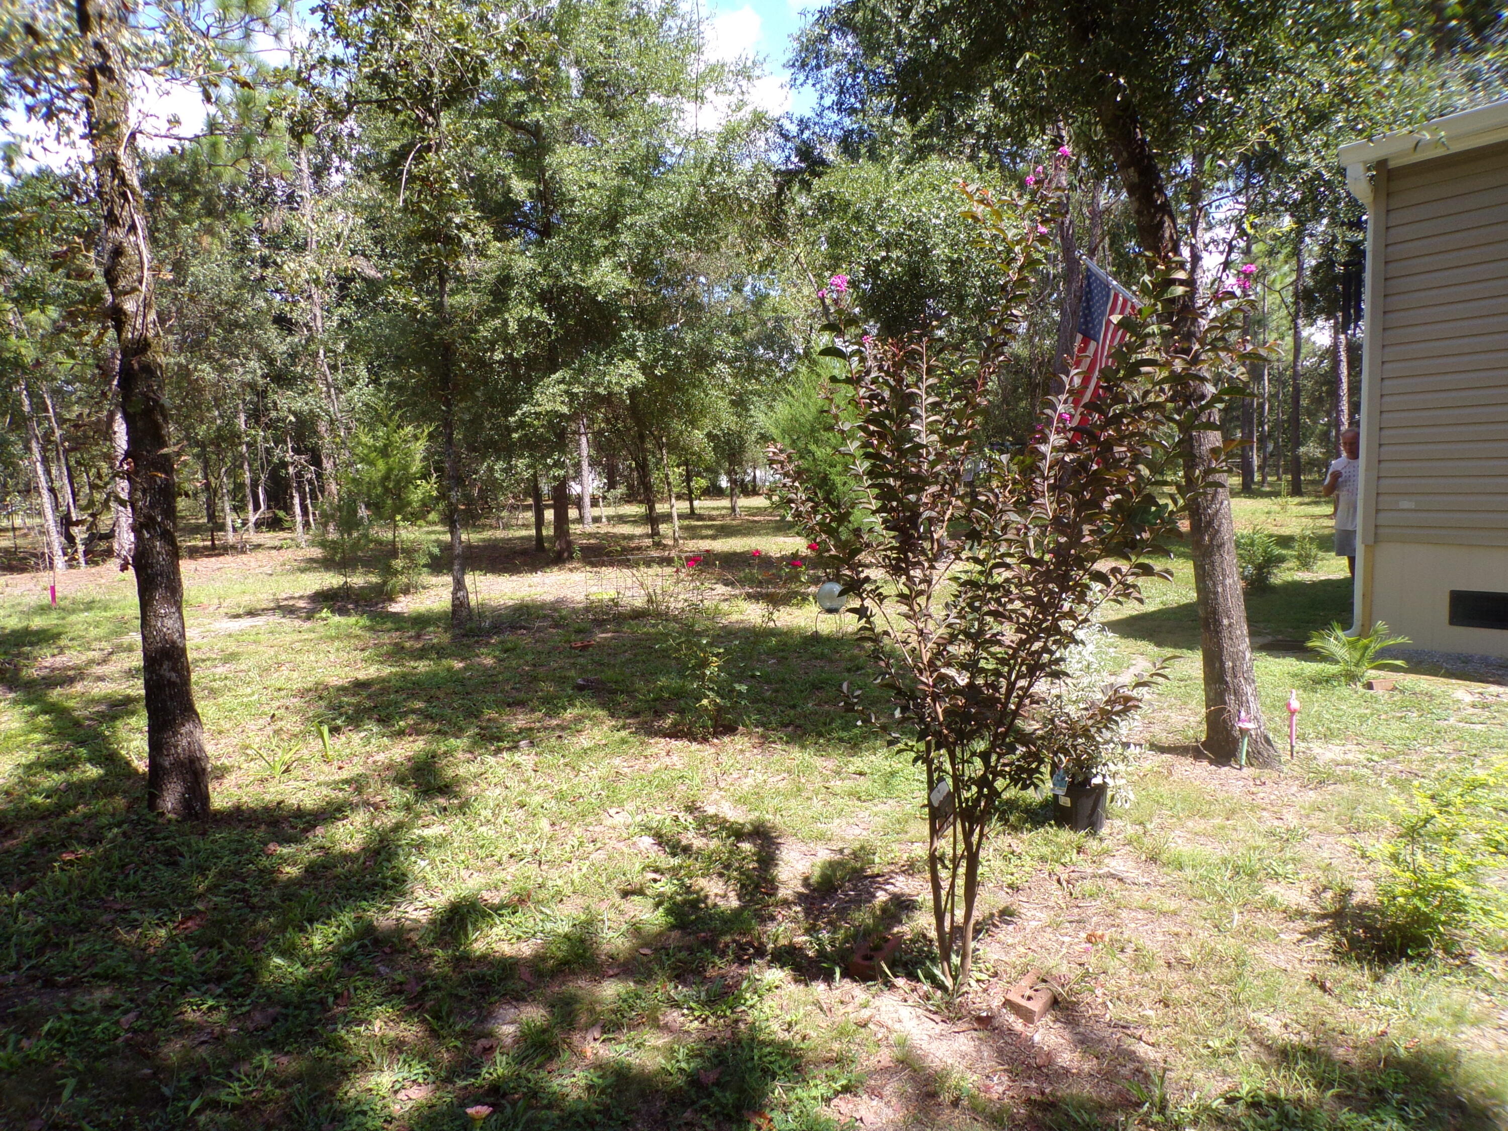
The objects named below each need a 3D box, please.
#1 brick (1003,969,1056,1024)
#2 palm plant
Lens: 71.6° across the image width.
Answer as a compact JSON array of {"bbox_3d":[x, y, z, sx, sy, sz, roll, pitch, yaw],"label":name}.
[{"bbox_3d":[0.719,1.116,2.684,0.095,0.060,0.194,3,6,40],"label":"brick"},{"bbox_3d":[3.691,0.532,6.381,0.640,0.400,0.600,1,5,17],"label":"palm plant"}]

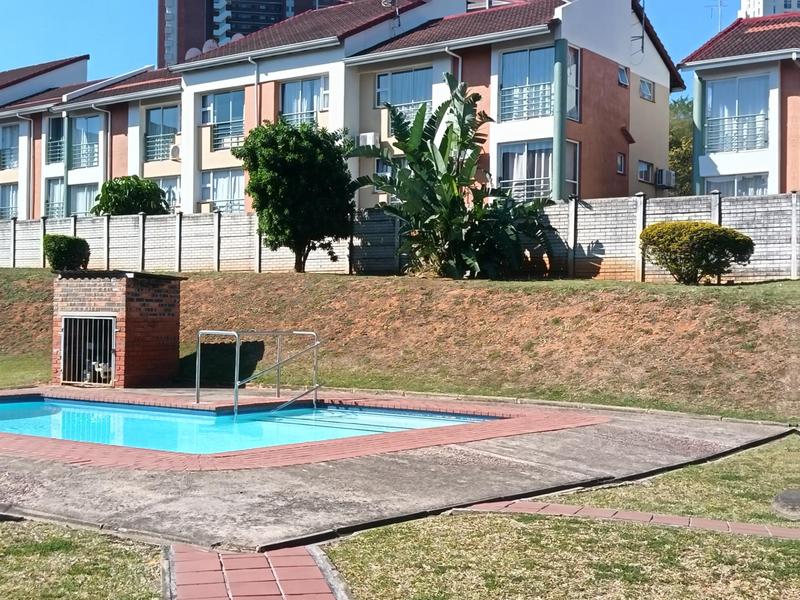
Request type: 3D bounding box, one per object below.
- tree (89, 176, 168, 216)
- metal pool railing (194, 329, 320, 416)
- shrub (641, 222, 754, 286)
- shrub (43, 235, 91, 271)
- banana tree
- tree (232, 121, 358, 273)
[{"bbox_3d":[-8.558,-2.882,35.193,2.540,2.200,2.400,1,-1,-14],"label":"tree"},{"bbox_3d":[-2.089,1.050,16.463,0.830,1.210,1.770,0,-1,36],"label":"metal pool railing"},{"bbox_3d":[5.525,-0.882,20.600,2.120,1.190,2.000,1,-1,15],"label":"shrub"},{"bbox_3d":[-9.350,-1.318,31.100,1.350,1.040,1.300,1,-1,-17],"label":"shrub"},{"bbox_3d":[1.105,-2.671,23.800,4.330,4.420,3.300,1,-1,3],"label":"banana tree"},{"bbox_3d":[-2.487,-2.463,26.400,3.000,3.620,2.900,1,-1,-5],"label":"tree"}]

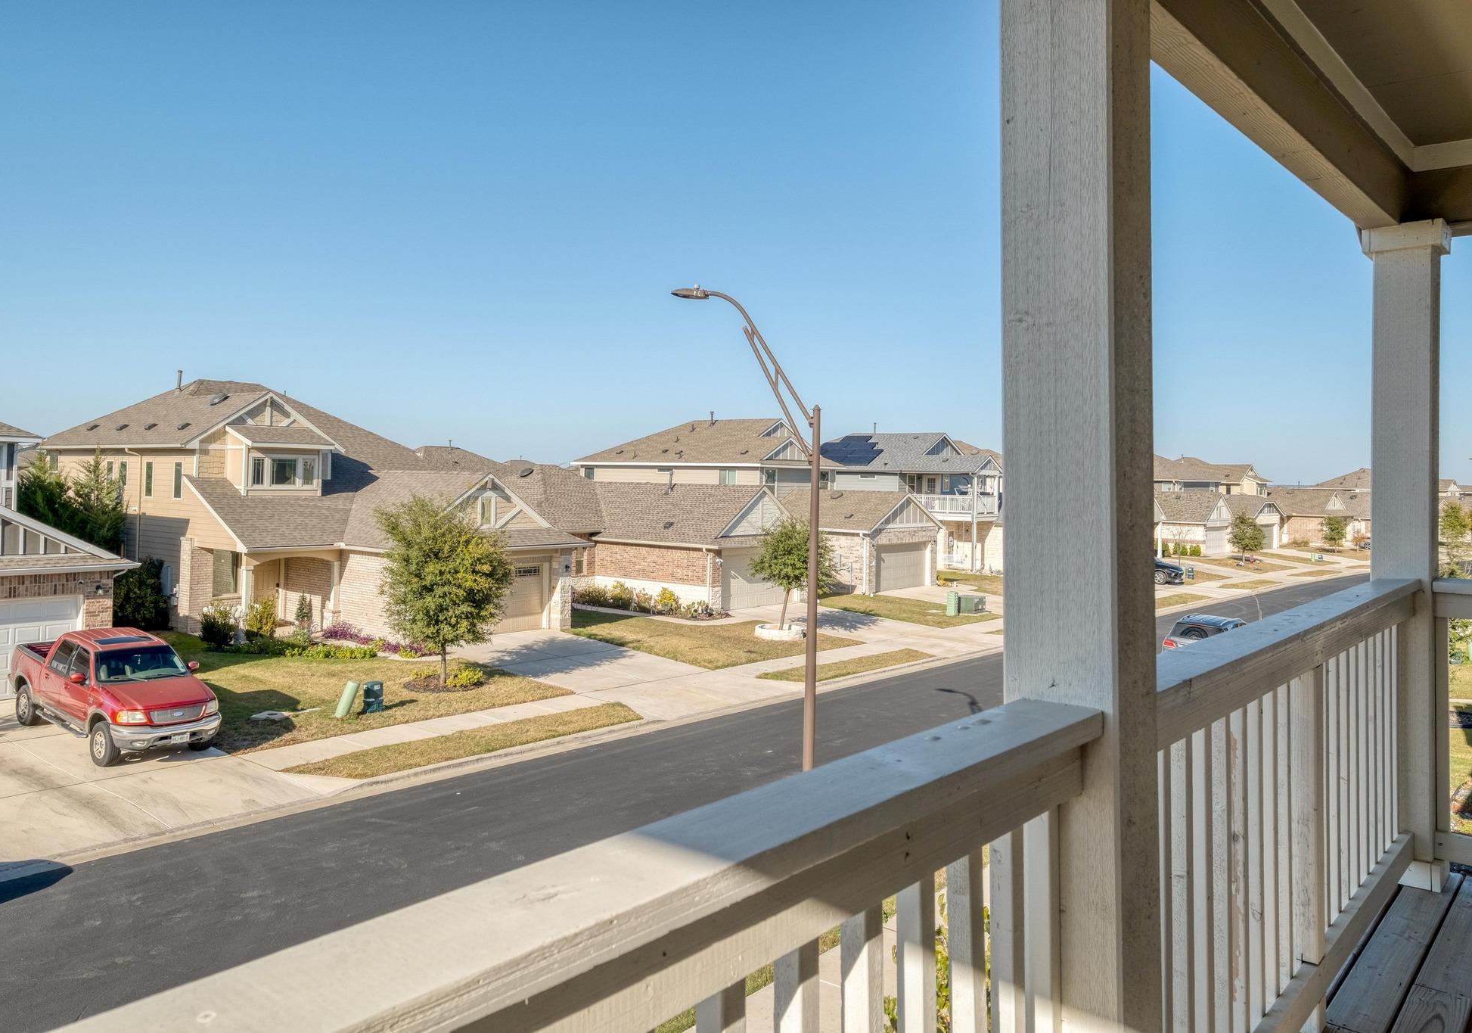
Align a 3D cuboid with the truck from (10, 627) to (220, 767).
[{"bbox_3d":[-12.250,3.370,20.360,5.700,1.920,1.990,5,3,38],"label":"truck"}]

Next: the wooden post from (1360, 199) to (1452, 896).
[{"bbox_3d":[2.310,0.132,3.560,0.217,2.220,0.217,0,2,42],"label":"wooden post"}]

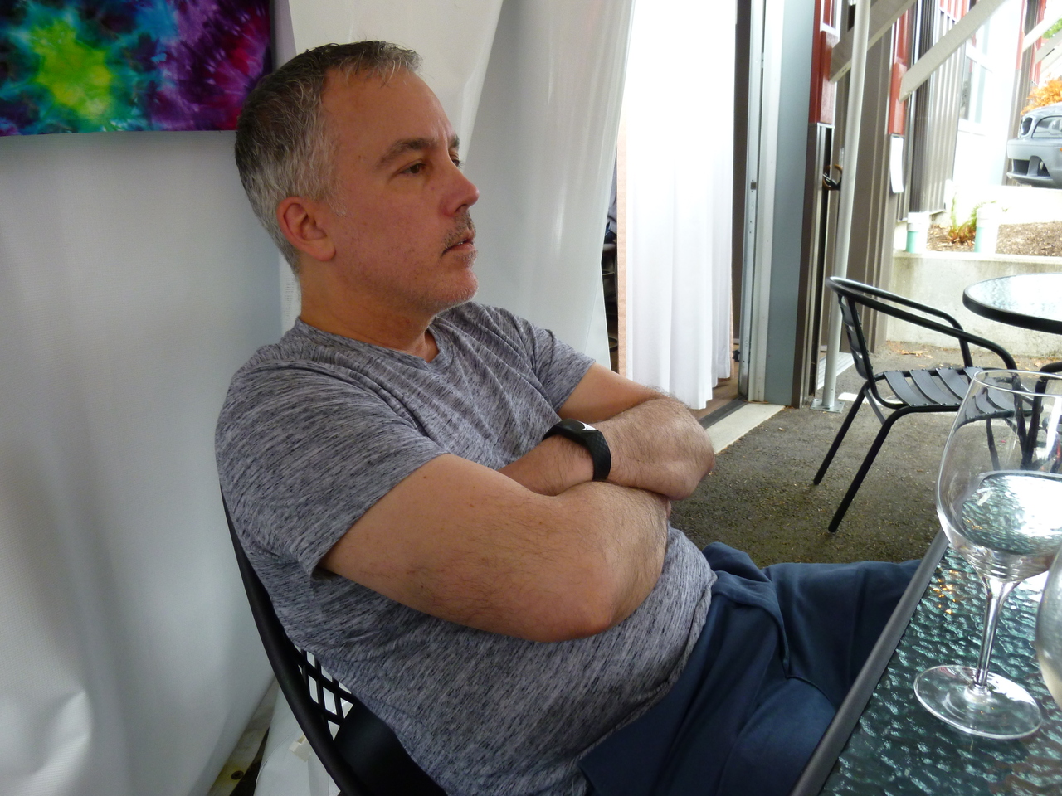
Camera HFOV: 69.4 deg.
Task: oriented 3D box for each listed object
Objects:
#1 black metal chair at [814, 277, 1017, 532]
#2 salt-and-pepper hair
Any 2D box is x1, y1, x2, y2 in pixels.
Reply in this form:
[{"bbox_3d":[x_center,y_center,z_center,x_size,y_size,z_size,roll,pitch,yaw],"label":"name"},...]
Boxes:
[{"bbox_3d":[1.214,0.015,2.416,0.600,0.745,0.540,3,15,14],"label":"black metal chair"},{"bbox_3d":[-0.175,-0.220,0.720,0.200,0.205,0.170,0,15,26],"label":"salt-and-pepper hair"}]

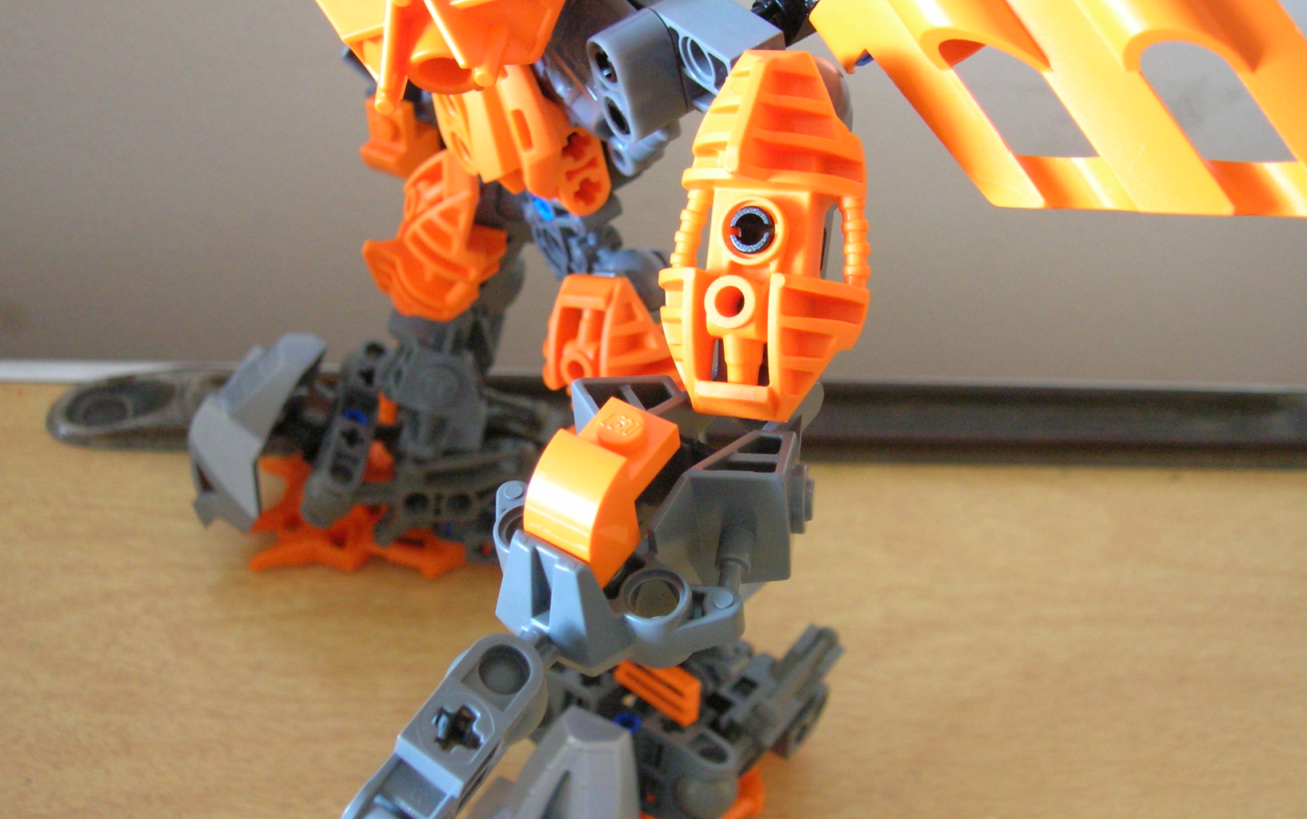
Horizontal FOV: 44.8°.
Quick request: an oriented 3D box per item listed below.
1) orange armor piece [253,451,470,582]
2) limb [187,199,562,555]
[{"bbox_3d":[-0.057,0.019,0.302,0.043,0.013,0.031,2,43,1],"label":"orange armor piece"},{"bbox_3d":[-0.053,-0.013,0.292,0.074,0.072,0.045,2,33,1],"label":"limb"}]

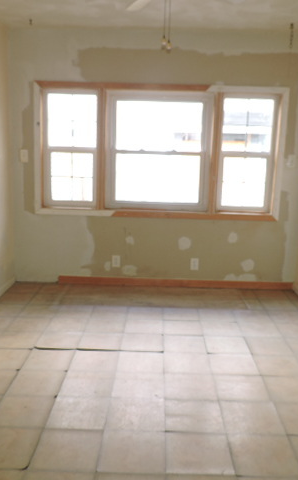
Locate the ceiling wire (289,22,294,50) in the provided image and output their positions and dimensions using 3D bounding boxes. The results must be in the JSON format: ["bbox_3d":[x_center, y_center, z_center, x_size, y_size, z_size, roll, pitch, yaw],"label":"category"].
[{"bbox_3d":[1.226,-1.750,3.820,0.022,0.212,0.022,1,11,2],"label":"ceiling wire"}]

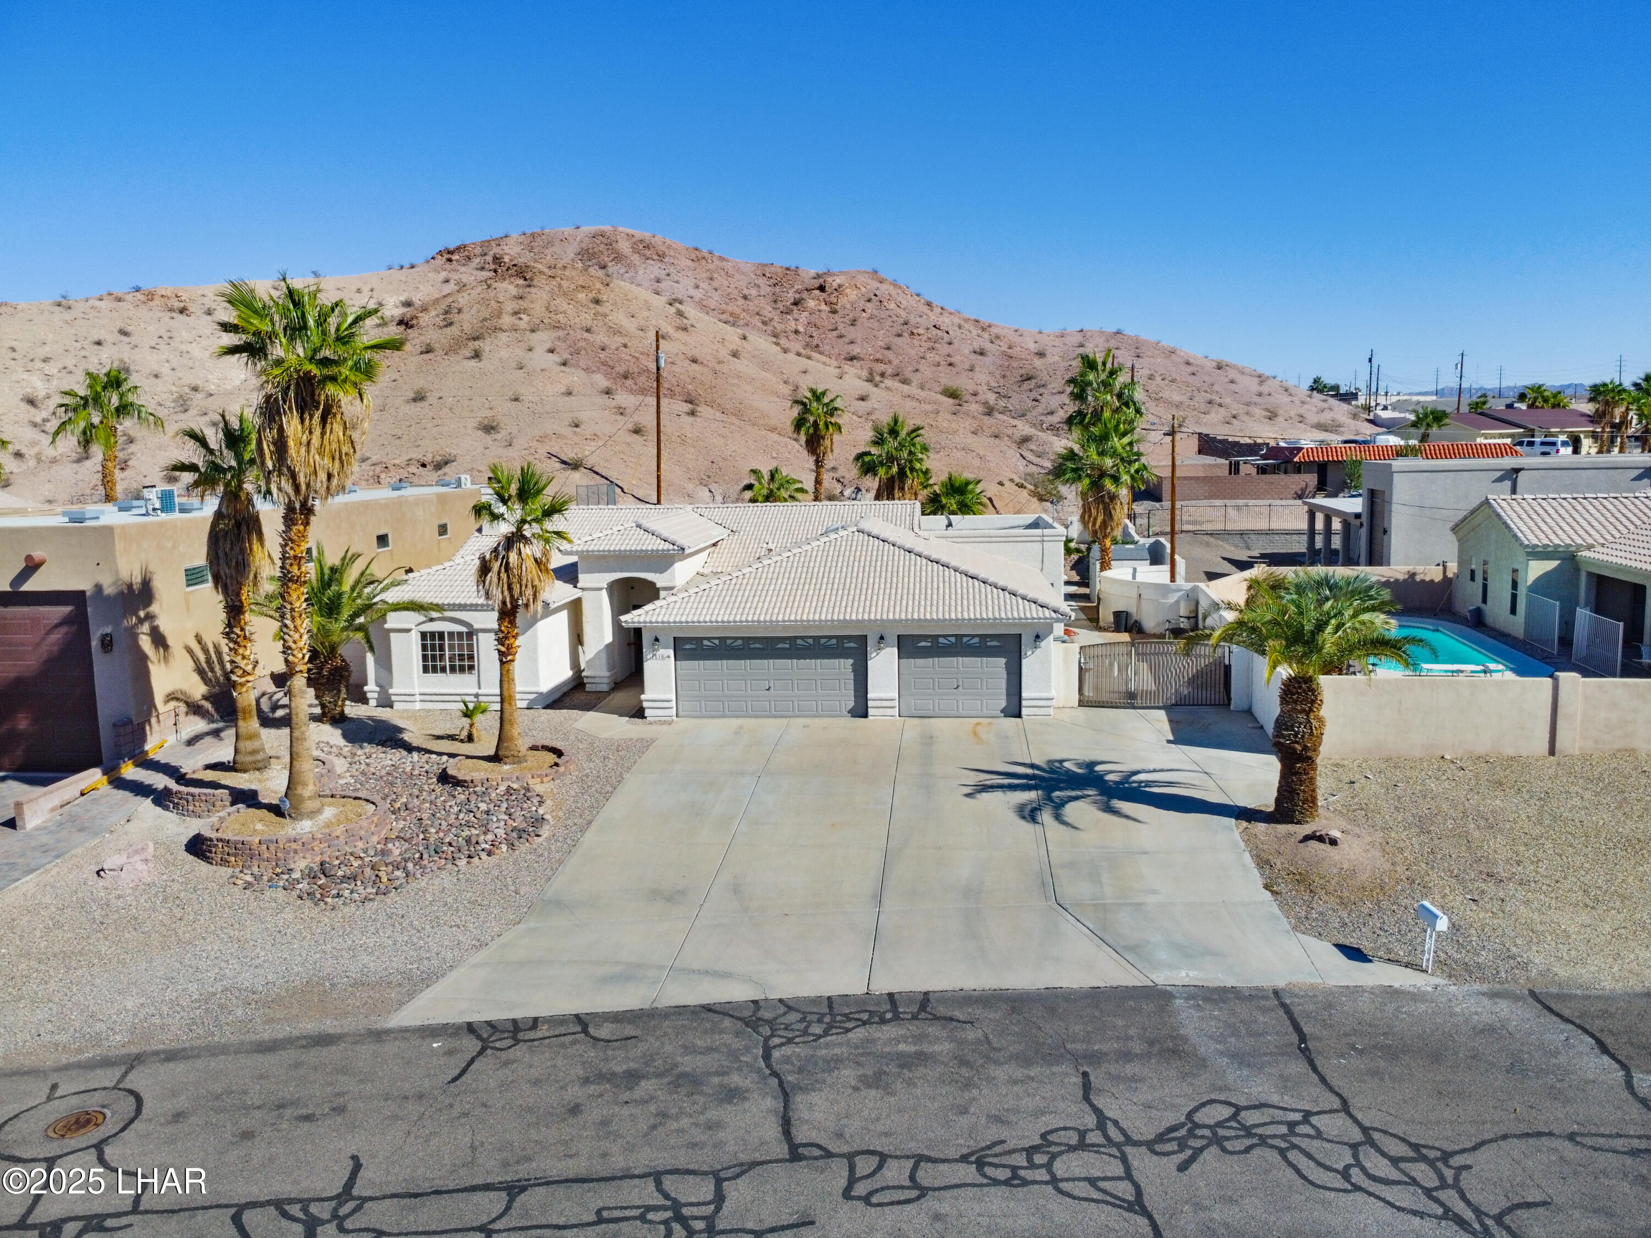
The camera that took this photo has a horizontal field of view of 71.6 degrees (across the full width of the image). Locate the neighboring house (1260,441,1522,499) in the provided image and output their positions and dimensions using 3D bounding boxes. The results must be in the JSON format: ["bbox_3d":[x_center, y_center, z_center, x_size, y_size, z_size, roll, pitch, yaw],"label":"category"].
[{"bbox_3d":[40.483,-11.025,83.435,15.150,3.430,9.500,0,8,5],"label":"neighboring house"}]

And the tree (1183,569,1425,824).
[{"bbox_3d":[9.014,1.475,21.667,4.540,4.690,4.540,-1,8,0],"label":"tree"}]

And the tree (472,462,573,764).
[{"bbox_3d":[-6.686,-0.159,25.726,2.260,6.660,2.260,-1,8,0],"label":"tree"}]

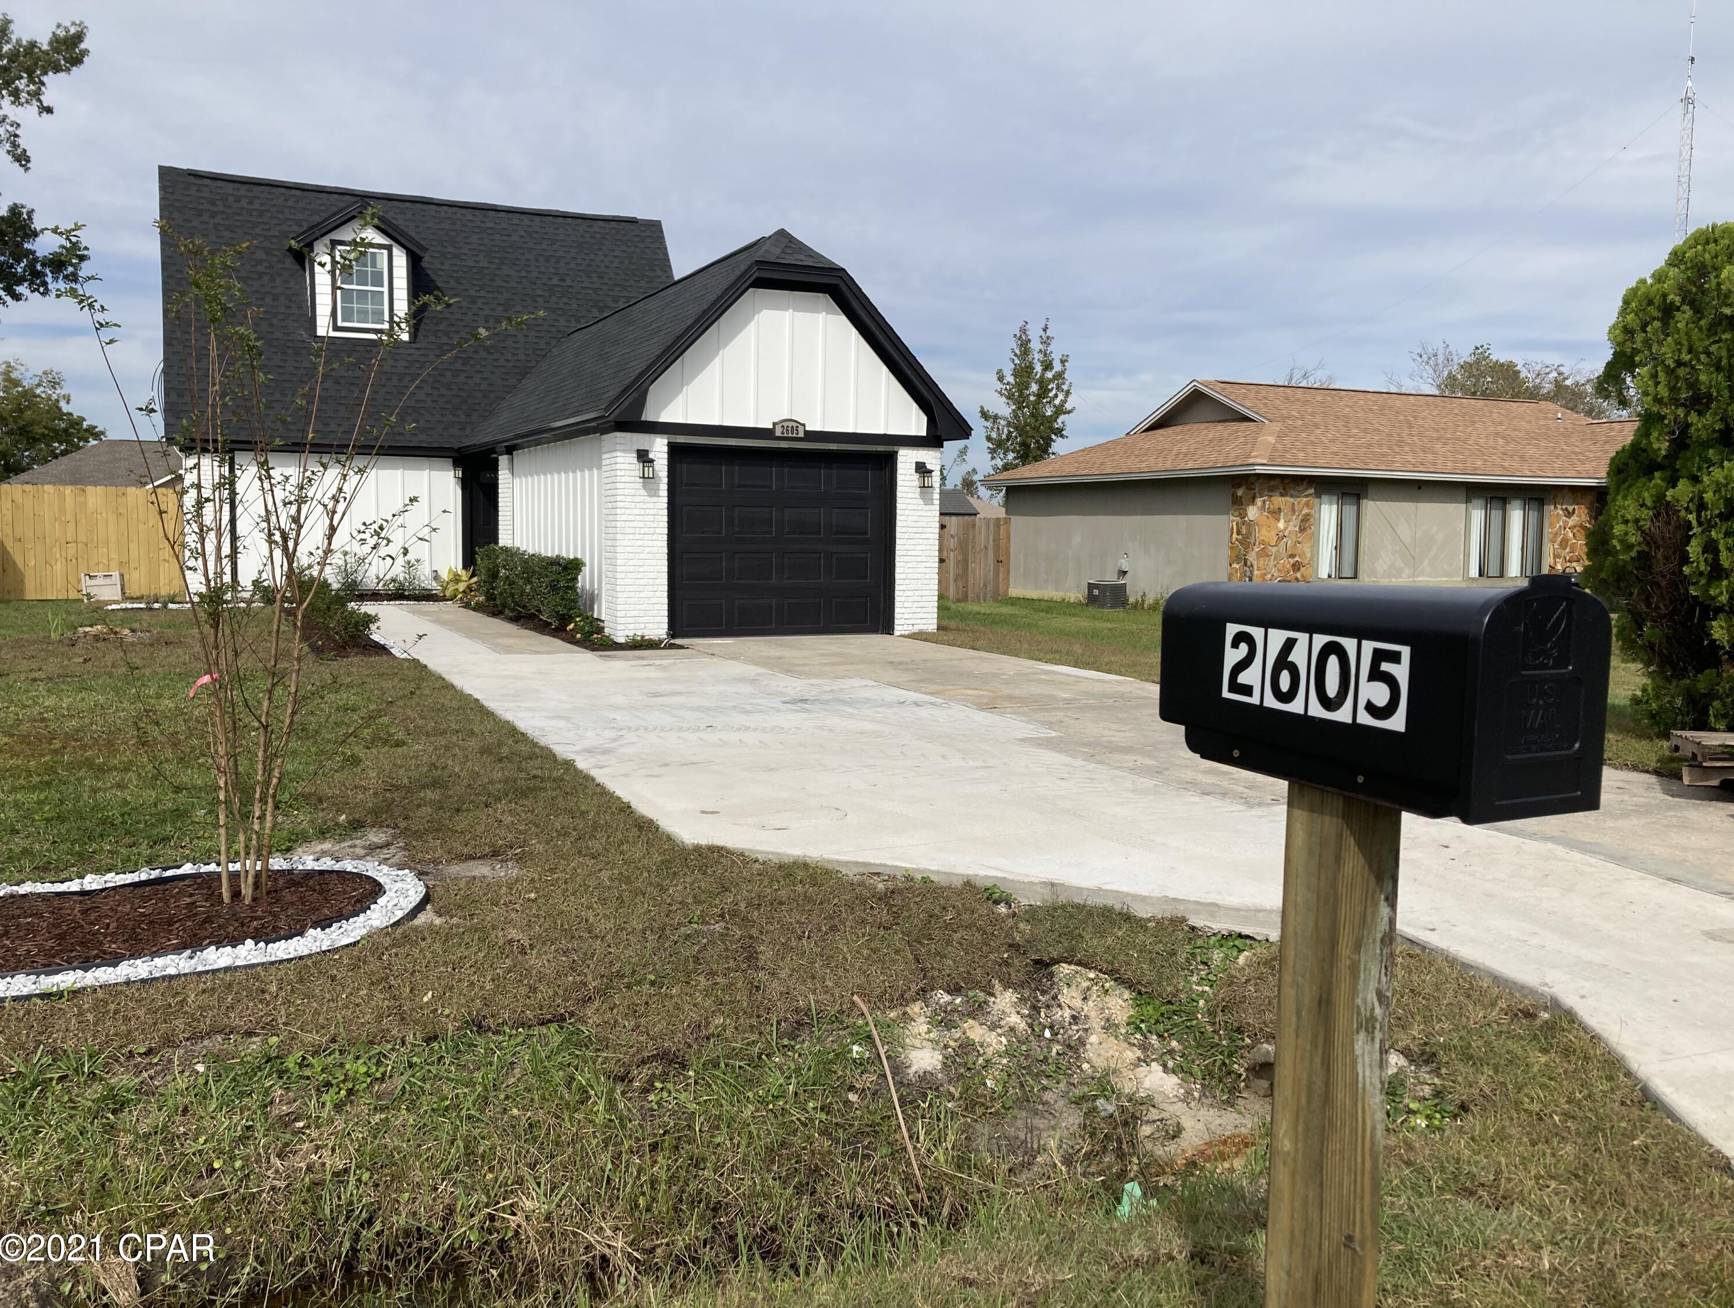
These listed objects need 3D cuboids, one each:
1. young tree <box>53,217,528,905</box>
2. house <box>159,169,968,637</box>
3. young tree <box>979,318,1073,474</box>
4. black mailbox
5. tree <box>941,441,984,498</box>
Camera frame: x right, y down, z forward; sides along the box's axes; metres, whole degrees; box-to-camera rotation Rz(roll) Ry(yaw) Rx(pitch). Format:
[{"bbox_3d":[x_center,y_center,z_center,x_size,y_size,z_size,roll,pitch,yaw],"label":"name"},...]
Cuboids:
[{"bbox_3d":[-2.096,-0.317,5.204,1.659,2.472,1.550,-1,5,-22],"label":"young tree"},{"bbox_3d":[-6.316,-4.430,22.343,8.670,7.250,17.300,-2,5,-26],"label":"house"},{"bbox_3d":[4.379,-5.691,39.419,2.606,7.265,2.606,1,5,6],"label":"young tree"},{"bbox_3d":[0.569,0.023,1.629,0.187,0.243,0.490,-2,6,-26],"label":"black mailbox"},{"bbox_3d":[3.269,-5.213,49.629,1.800,4.534,1.800,1,5,4],"label":"tree"}]

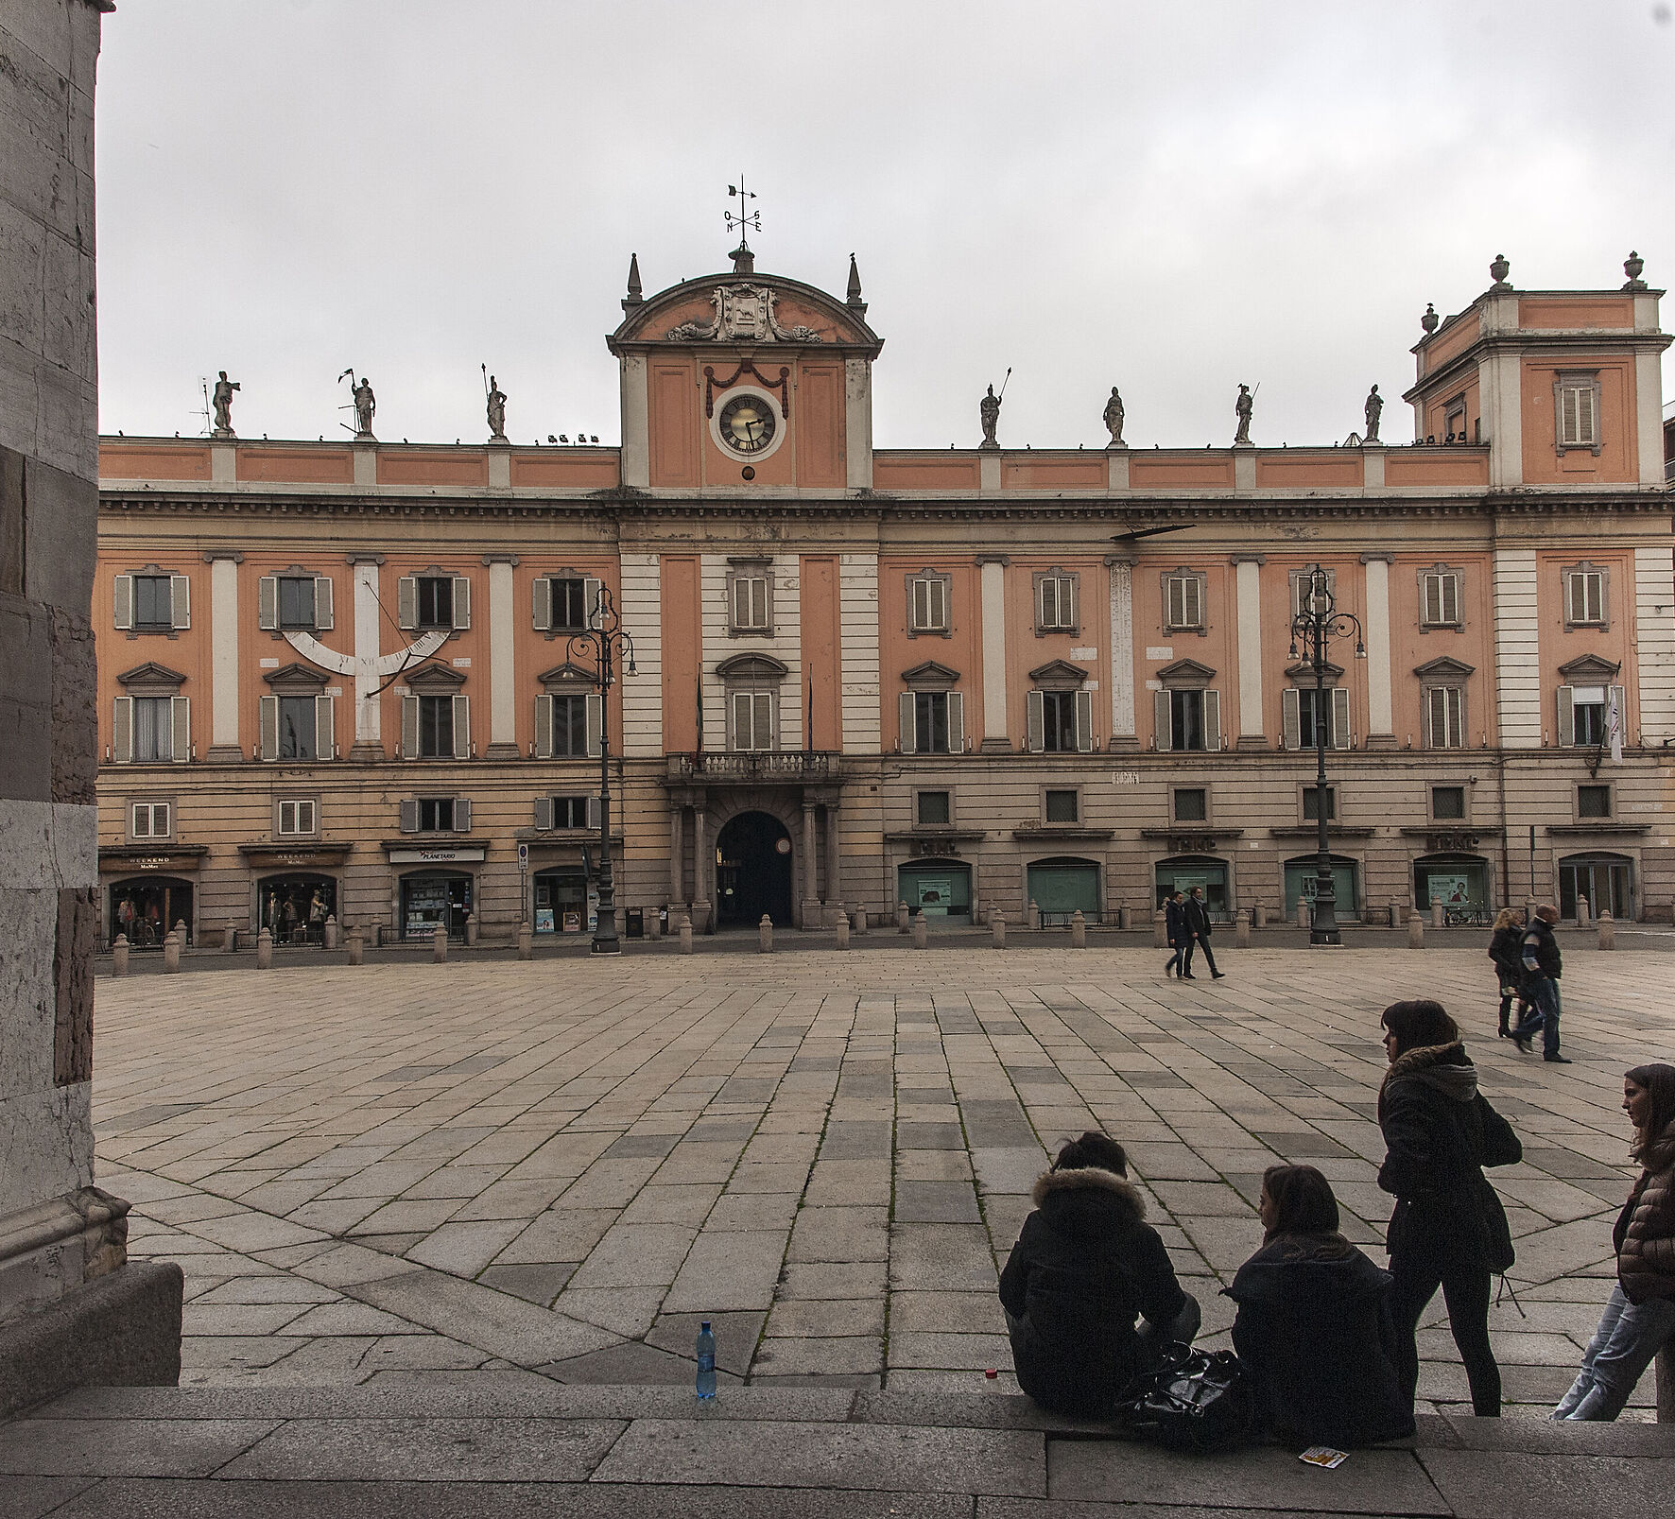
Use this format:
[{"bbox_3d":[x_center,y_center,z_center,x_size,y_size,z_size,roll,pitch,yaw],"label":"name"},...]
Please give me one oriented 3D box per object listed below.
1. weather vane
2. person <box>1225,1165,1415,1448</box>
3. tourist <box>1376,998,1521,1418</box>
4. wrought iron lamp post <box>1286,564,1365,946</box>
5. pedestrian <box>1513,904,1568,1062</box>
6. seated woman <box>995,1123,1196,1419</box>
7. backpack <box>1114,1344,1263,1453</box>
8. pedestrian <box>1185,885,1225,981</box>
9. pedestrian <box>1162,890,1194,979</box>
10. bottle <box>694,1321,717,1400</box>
[{"bbox_3d":[-3.484,-20.306,58.500,1.400,2.760,1.400,0,-2,-34],"label":"weather vane"},{"bbox_3d":[1.405,1.669,4.671,0.560,0.960,0.770,-1,-3,6],"label":"person"},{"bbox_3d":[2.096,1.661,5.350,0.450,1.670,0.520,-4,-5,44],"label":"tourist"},{"bbox_3d":[13.587,-0.124,44.000,2.150,10.600,2.150,-1,-2,0],"label":"wrought iron lamp post"},{"bbox_3d":[7.842,2.476,17.600,0.620,1.740,0.520,-3,-4,31],"label":"pedestrian"},{"bbox_3d":[0.779,1.650,4.809,0.600,1.000,0.760,-1,-3,7],"label":"seated woman"},{"bbox_3d":[1.004,1.815,4.500,0.410,0.230,0.300,-1,-2,12],"label":"backpack"},{"bbox_3d":[6.989,3.308,29.900,0.720,1.760,0.500,-2,-4,23],"label":"pedestrian"},{"bbox_3d":[6.456,3.336,30.000,0.580,1.660,0.480,-3,-4,31],"label":"pedestrian"},{"bbox_3d":[-0.394,1.797,4.720,0.065,0.228,0.065,-1,-2,0],"label":"bottle"}]

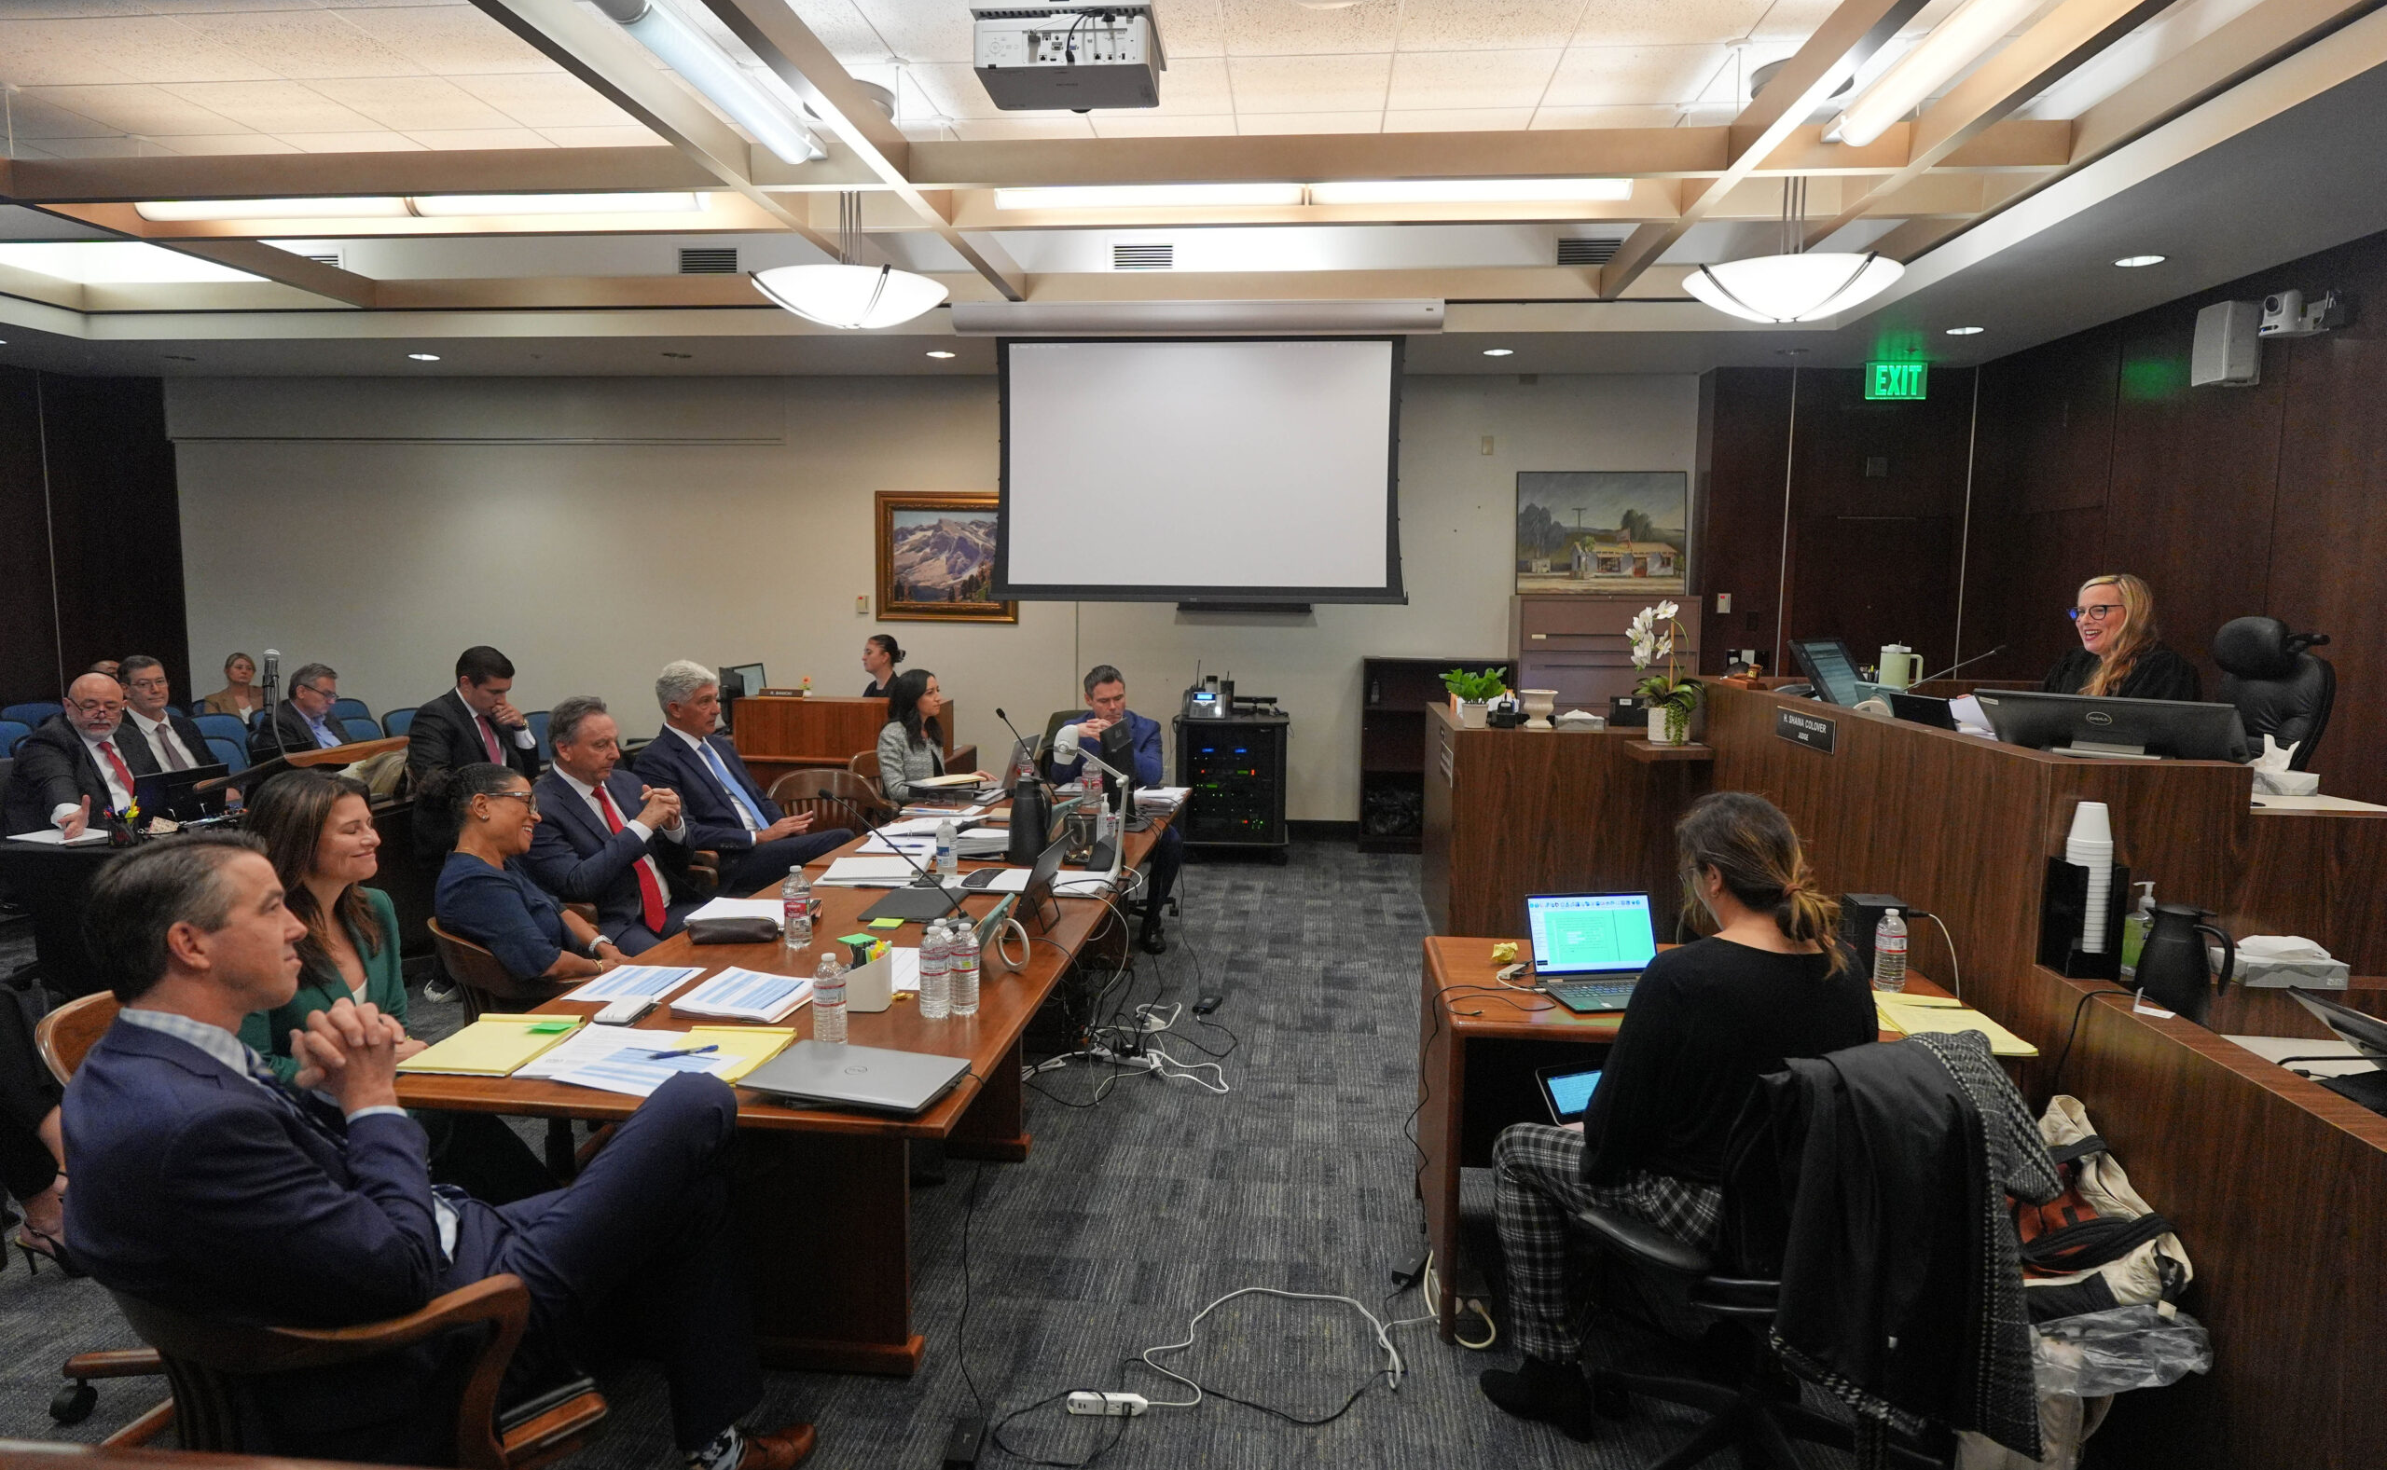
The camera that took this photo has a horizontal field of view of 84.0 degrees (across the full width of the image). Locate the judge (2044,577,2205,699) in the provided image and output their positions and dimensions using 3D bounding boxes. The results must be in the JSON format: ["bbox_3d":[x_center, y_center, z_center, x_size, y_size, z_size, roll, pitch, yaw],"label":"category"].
[{"bbox_3d":[2.581,0.135,3.878,0.780,1.240,0.540,-1,6,-13],"label":"judge"}]

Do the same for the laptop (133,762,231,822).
[{"bbox_3d":[-3.944,0.233,5.137,0.290,0.220,0.360,4,7,30],"label":"laptop"}]

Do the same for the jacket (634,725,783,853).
[{"bbox_3d":[-1.661,0.312,4.502,0.460,0.620,0.500,3,7,21],"label":"jacket"}]

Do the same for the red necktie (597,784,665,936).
[{"bbox_3d":[-1.601,0.356,3.794,0.060,0.460,0.090,-20,4,7],"label":"red necktie"}]

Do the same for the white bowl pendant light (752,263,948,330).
[{"bbox_3d":[-1.401,-1.754,5.440,0.770,0.165,0.770,1,6,5],"label":"white bowl pendant light"}]

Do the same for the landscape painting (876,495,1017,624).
[{"bbox_3d":[-1.690,-1.197,8.983,1.000,0.885,0.060,1,6,5],"label":"landscape painting"}]

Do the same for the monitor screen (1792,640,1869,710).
[{"bbox_3d":[2.256,-0.240,4.705,0.400,0.320,0.060,-4,-26,-38],"label":"monitor screen"}]

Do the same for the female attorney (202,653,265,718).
[{"bbox_3d":[-6.123,0.079,8.755,0.750,1.220,0.500,3,6,22],"label":"female attorney"}]

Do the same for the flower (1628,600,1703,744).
[{"bbox_3d":[1.778,-0.229,4.989,0.290,0.560,0.250,1,6,5],"label":"flower"}]

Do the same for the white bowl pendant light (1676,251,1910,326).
[{"bbox_3d":[2.272,-1.661,5.072,0.770,0.180,0.770,1,6,5],"label":"white bowl pendant light"}]

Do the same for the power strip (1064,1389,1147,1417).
[{"bbox_3d":[-0.179,1.383,2.763,0.172,0.037,0.036,1,6,5],"label":"power strip"}]

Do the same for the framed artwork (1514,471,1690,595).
[{"bbox_3d":[2.579,-1.271,8.426,1.110,0.760,0.050,1,6,5],"label":"framed artwork"}]

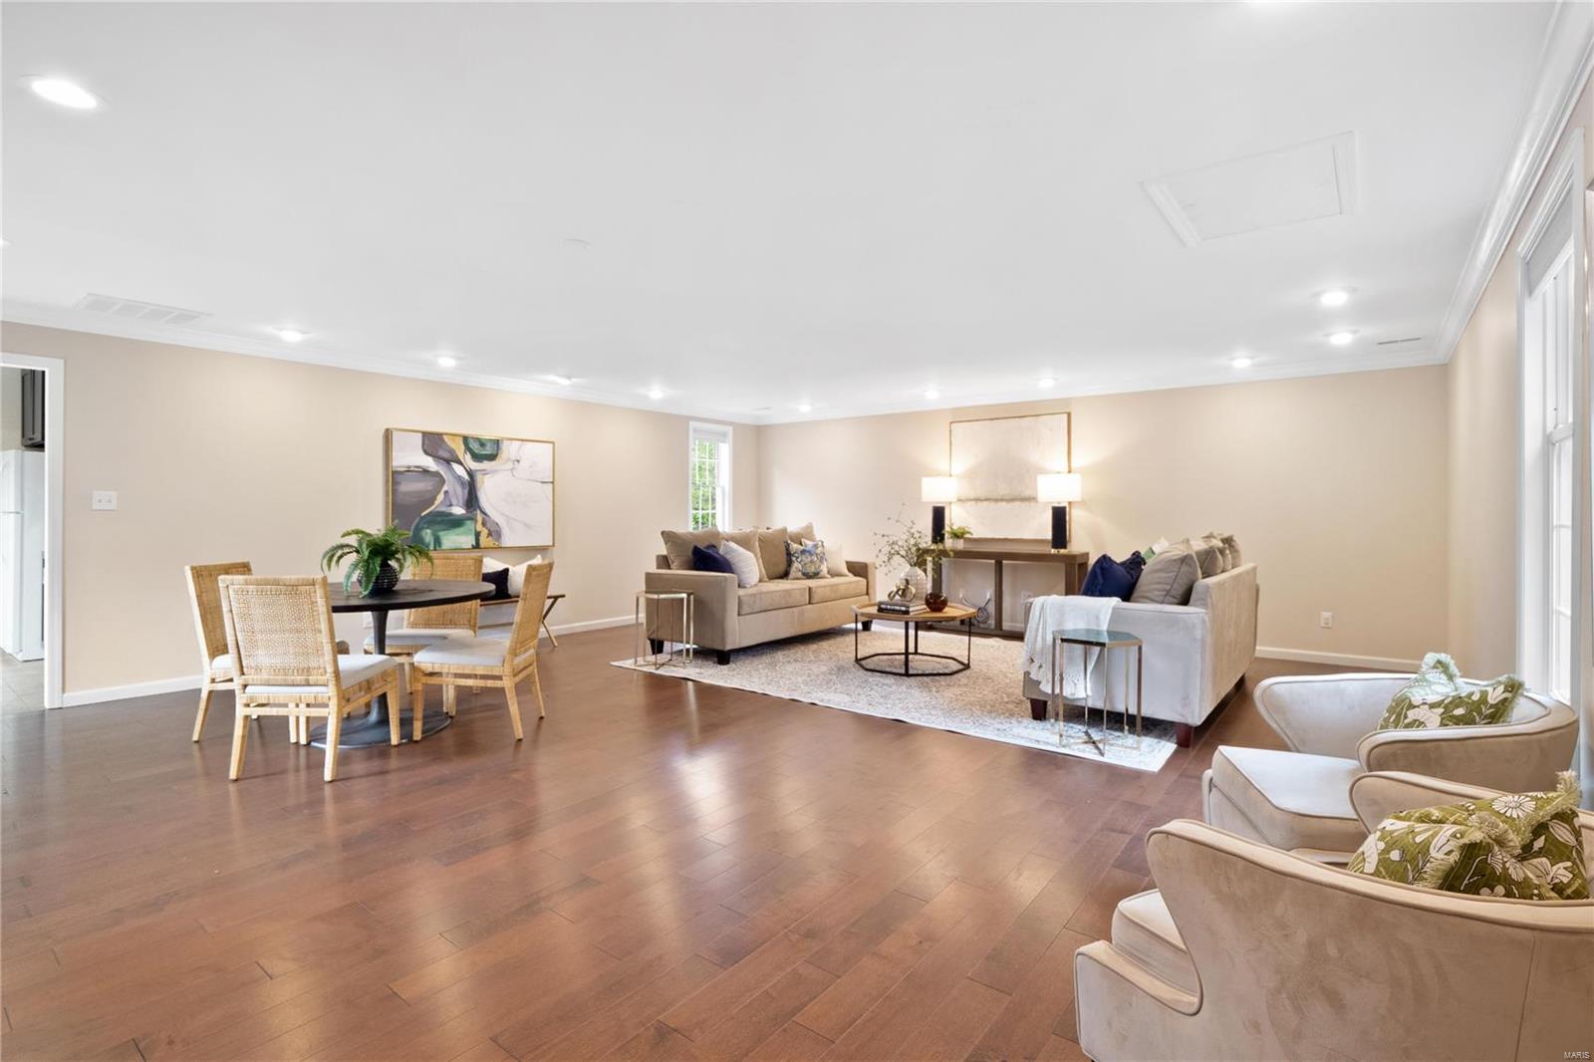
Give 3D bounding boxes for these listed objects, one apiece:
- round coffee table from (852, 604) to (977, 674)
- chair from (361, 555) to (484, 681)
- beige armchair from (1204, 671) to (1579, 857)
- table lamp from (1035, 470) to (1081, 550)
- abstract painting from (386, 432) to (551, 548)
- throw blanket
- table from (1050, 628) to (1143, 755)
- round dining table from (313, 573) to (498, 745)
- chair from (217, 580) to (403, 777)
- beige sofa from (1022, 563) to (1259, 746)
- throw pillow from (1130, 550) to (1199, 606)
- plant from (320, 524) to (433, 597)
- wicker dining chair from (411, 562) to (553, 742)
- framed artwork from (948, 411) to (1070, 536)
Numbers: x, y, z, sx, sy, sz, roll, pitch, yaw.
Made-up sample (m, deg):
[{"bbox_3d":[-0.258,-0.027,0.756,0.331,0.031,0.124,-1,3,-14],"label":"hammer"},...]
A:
[{"bbox_3d":[0.910,0.838,5.560,0.950,0.430,0.950,1,2,39],"label":"round coffee table"},{"bbox_3d":[-2.300,0.620,4.450,0.500,0.920,0.650,0,1,-2],"label":"chair"},{"bbox_3d":[1.684,0.787,1.960,0.800,0.700,0.740,0,1,15],"label":"beige armchair"},{"bbox_3d":[2.458,-0.174,6.640,0.415,0.730,0.415,1,2,39],"label":"table lamp"},{"bbox_3d":[-2.848,-0.343,6.319,0.051,0.997,1.498,1,2,39],"label":"abstract painting"},{"bbox_3d":[1.539,0.638,3.962,0.500,0.550,0.280,1,2,39],"label":"throw blanket"},{"bbox_3d":[1.527,0.826,3.628,0.450,0.555,0.470,1,2,39],"label":"table"},{"bbox_3d":[-2.305,0.715,3.931,1.194,0.765,1.194,0,1,0],"label":"round dining table"},{"bbox_3d":[-2.304,0.654,3.382,0.506,0.915,0.582,0,1,0],"label":"chair"},{"bbox_3d":[2.361,0.649,4.680,0.941,0.860,2.105,1,2,39],"label":"beige sofa"},{"bbox_3d":[2.151,0.314,4.108,0.243,0.466,0.516,25,15,33],"label":"throw pillow"},{"bbox_3d":[-2.312,0.147,3.901,0.627,0.380,0.587,0,1,0],"label":"plant"},{"bbox_3d":[-1.705,0.642,3.923,0.607,0.911,0.496,0,1,0],"label":"wicker dining chair"},{"bbox_3d":[2.127,-0.525,7.146,1.204,1.225,0.046,1,2,35],"label":"framed artwork"}]

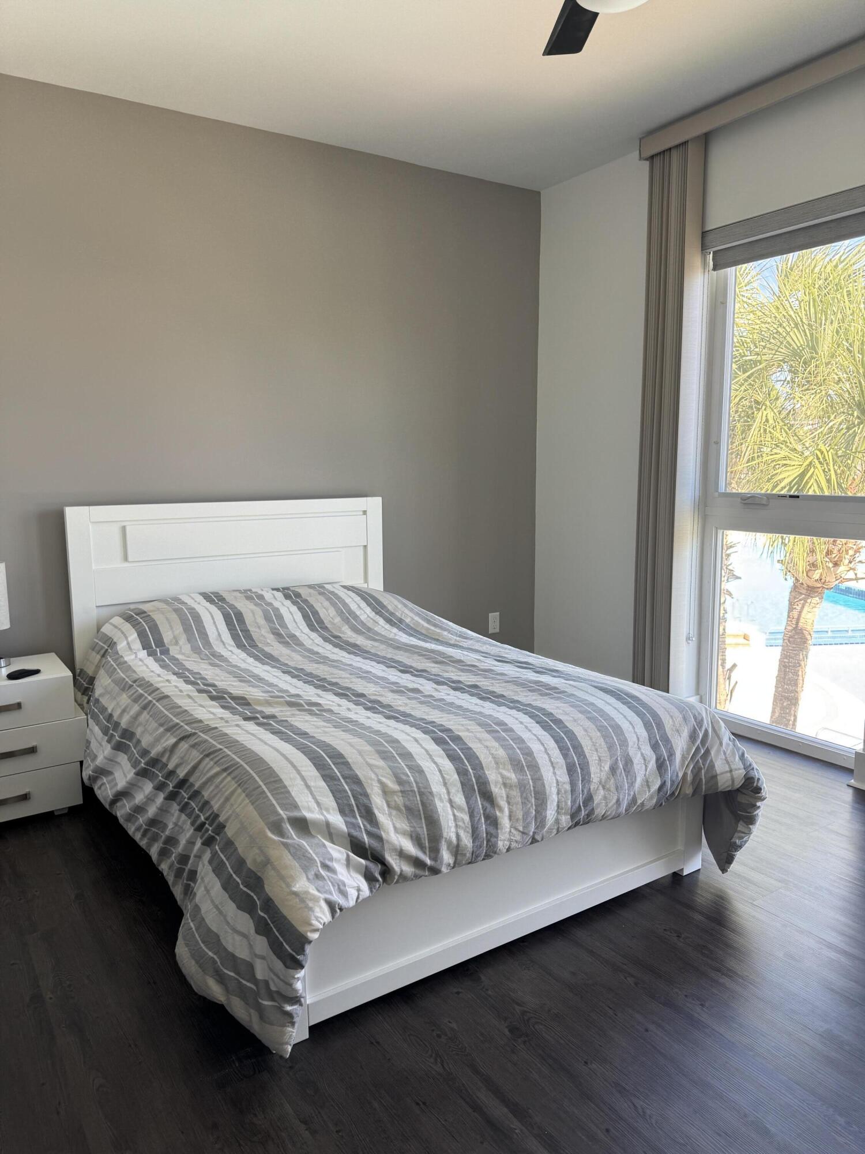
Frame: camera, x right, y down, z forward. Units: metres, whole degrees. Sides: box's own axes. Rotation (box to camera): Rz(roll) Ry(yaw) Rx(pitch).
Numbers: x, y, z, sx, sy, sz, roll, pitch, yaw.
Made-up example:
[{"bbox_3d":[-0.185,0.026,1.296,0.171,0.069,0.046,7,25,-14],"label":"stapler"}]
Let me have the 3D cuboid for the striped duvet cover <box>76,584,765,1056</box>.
[{"bbox_3d":[-0.253,0.480,2.808,1.760,0.690,2.070,-5,10,-33],"label":"striped duvet cover"}]

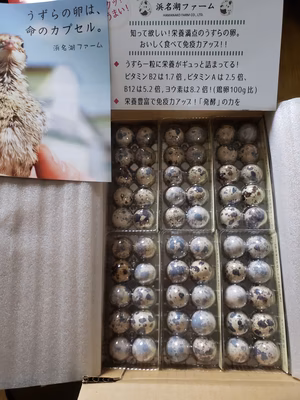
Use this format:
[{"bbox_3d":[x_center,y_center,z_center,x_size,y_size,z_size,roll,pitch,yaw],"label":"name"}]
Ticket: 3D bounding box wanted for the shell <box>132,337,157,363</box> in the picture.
[{"bbox_3d":[-0.006,0.170,0.342,0.026,0.032,0.026,-1,75,4],"label":"shell"}]

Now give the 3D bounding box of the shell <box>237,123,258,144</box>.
[{"bbox_3d":[0.130,-0.088,0.398,0.025,0.032,0.025,-1,74,5],"label":"shell"}]

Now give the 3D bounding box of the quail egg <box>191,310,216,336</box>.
[{"bbox_3d":[0.061,0.139,0.340,0.027,0.032,0.027,-1,74,5],"label":"quail egg"}]

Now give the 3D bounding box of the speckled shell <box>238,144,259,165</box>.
[{"bbox_3d":[0.129,-0.060,0.390,0.025,0.032,0.025,-1,75,3],"label":"speckled shell"}]

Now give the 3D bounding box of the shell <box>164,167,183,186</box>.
[{"bbox_3d":[0.030,-0.031,0.381,0.025,0.032,0.025,-1,75,3],"label":"shell"}]

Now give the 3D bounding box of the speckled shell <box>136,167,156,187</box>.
[{"bbox_3d":[-0.006,-0.031,0.394,0.026,0.032,0.026,-1,74,5],"label":"speckled shell"}]

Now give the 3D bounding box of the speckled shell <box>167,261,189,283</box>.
[{"bbox_3d":[0.033,0.085,0.359,0.026,0.033,0.026,-1,75,4],"label":"speckled shell"}]

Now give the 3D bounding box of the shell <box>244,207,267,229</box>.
[{"bbox_3d":[0.129,0.021,0.369,0.026,0.032,0.026,-1,75,3],"label":"shell"}]

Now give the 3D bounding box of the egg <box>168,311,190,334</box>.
[{"bbox_3d":[0.032,0.139,0.343,0.026,0.032,0.026,-1,74,5],"label":"egg"}]

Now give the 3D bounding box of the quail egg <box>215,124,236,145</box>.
[{"bbox_3d":[0.101,-0.087,0.399,0.026,0.032,0.026,-1,75,3],"label":"quail egg"}]

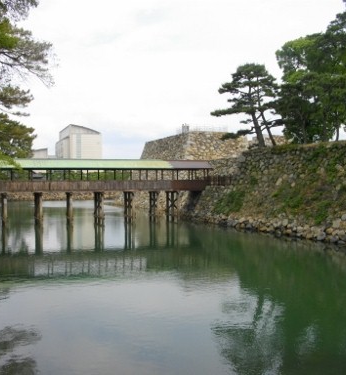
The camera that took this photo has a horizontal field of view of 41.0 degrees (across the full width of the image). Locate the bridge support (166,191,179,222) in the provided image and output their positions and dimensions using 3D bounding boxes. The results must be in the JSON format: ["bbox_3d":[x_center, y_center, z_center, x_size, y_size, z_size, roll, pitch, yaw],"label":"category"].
[{"bbox_3d":[-0.020,2.020,52.000,0.500,3.200,3.200,-1,1,-21],"label":"bridge support"}]

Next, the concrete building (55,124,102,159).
[{"bbox_3d":[-70.200,-24.100,347.000,22.500,40.000,50.000,-1,1,-21],"label":"concrete building"}]

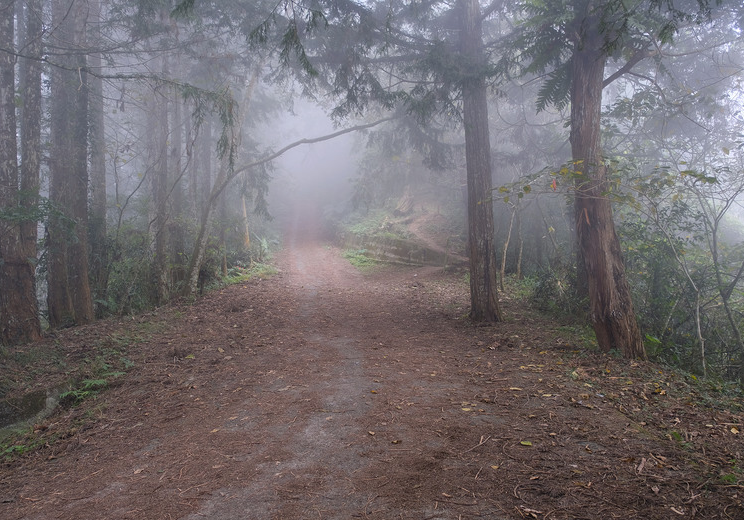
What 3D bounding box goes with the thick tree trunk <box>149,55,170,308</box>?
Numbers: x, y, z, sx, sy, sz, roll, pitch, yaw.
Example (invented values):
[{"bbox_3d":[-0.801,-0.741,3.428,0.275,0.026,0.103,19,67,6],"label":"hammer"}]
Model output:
[{"bbox_3d":[-4.735,-1.771,14.000,0.480,5.600,0.480,-1,2,0],"label":"thick tree trunk"}]

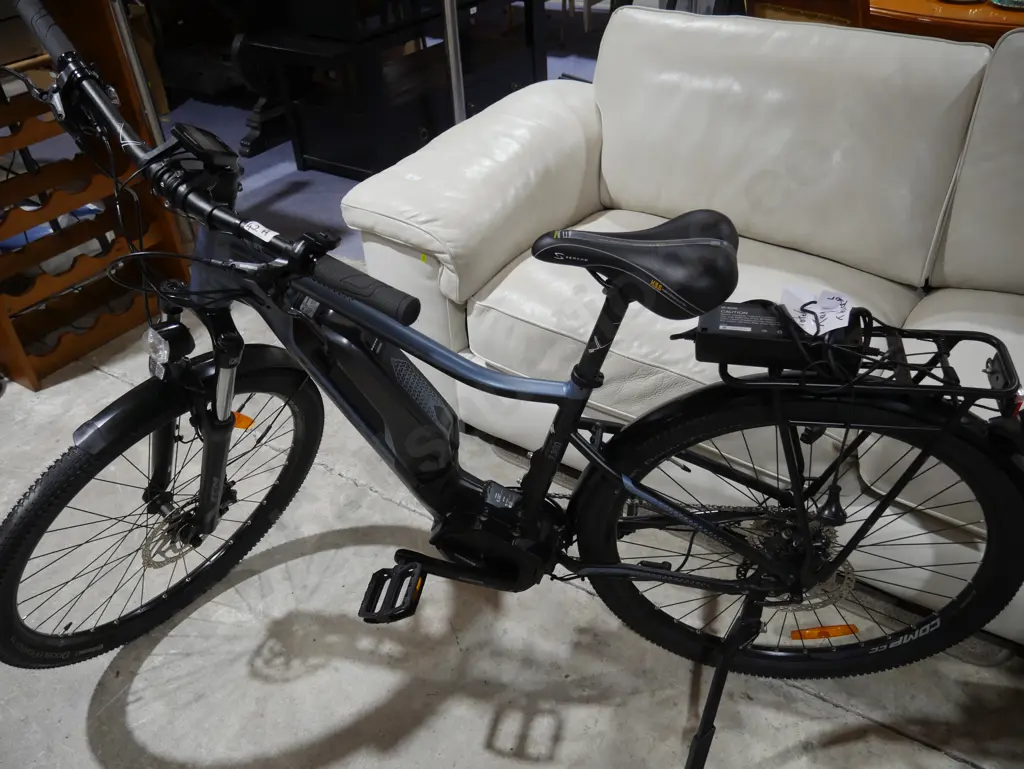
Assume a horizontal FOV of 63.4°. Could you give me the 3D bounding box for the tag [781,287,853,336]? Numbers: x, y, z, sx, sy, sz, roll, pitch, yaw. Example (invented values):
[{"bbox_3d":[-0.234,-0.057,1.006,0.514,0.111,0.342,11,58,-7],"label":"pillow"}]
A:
[{"bbox_3d":[0.412,-0.100,1.120,0.090,0.018,0.085,3,62,11],"label":"tag"}]

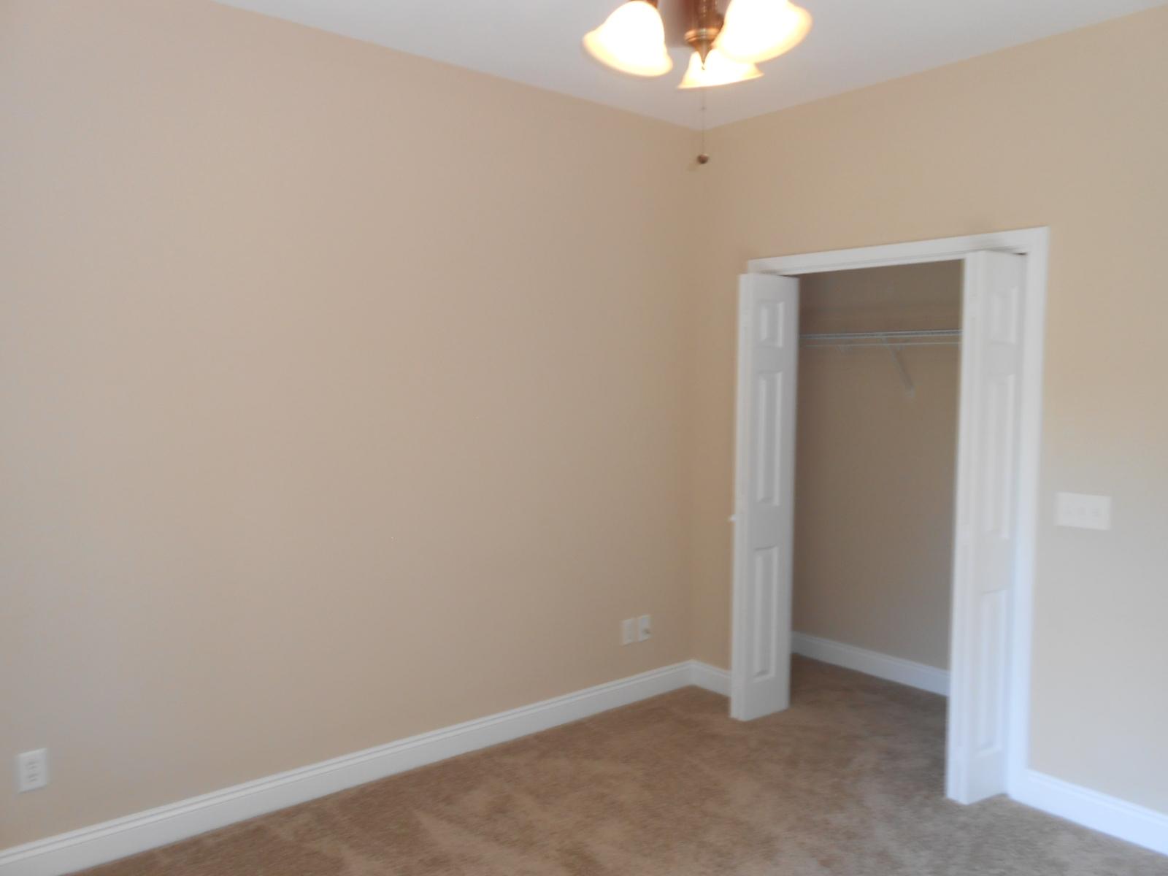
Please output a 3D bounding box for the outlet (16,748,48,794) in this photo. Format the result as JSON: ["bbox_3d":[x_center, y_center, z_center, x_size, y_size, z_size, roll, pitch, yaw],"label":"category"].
[{"bbox_3d":[-1.651,0.996,2.628,0.072,0.115,0.010,-3,5,-39],"label":"outlet"}]

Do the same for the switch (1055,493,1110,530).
[{"bbox_3d":[1.716,0.253,3.022,0.014,0.115,0.165,-3,5,-41],"label":"switch"}]

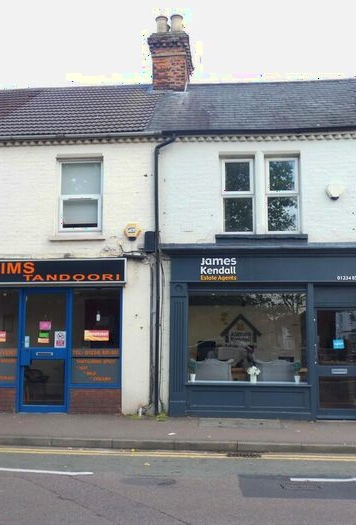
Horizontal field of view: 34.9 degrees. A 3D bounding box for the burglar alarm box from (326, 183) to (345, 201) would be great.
[{"bbox_3d":[2.744,-1.235,9.898,0.318,0.322,0.100,0,-5,5],"label":"burglar alarm box"}]

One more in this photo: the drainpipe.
[{"bbox_3d":[-0.244,0.170,10.303,0.421,5.088,0.180,0,-6,6],"label":"drainpipe"}]

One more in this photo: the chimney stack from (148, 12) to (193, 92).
[{"bbox_3d":[-0.142,-5.076,14.458,1.001,2.010,1.650,0,-6,6],"label":"chimney stack"}]

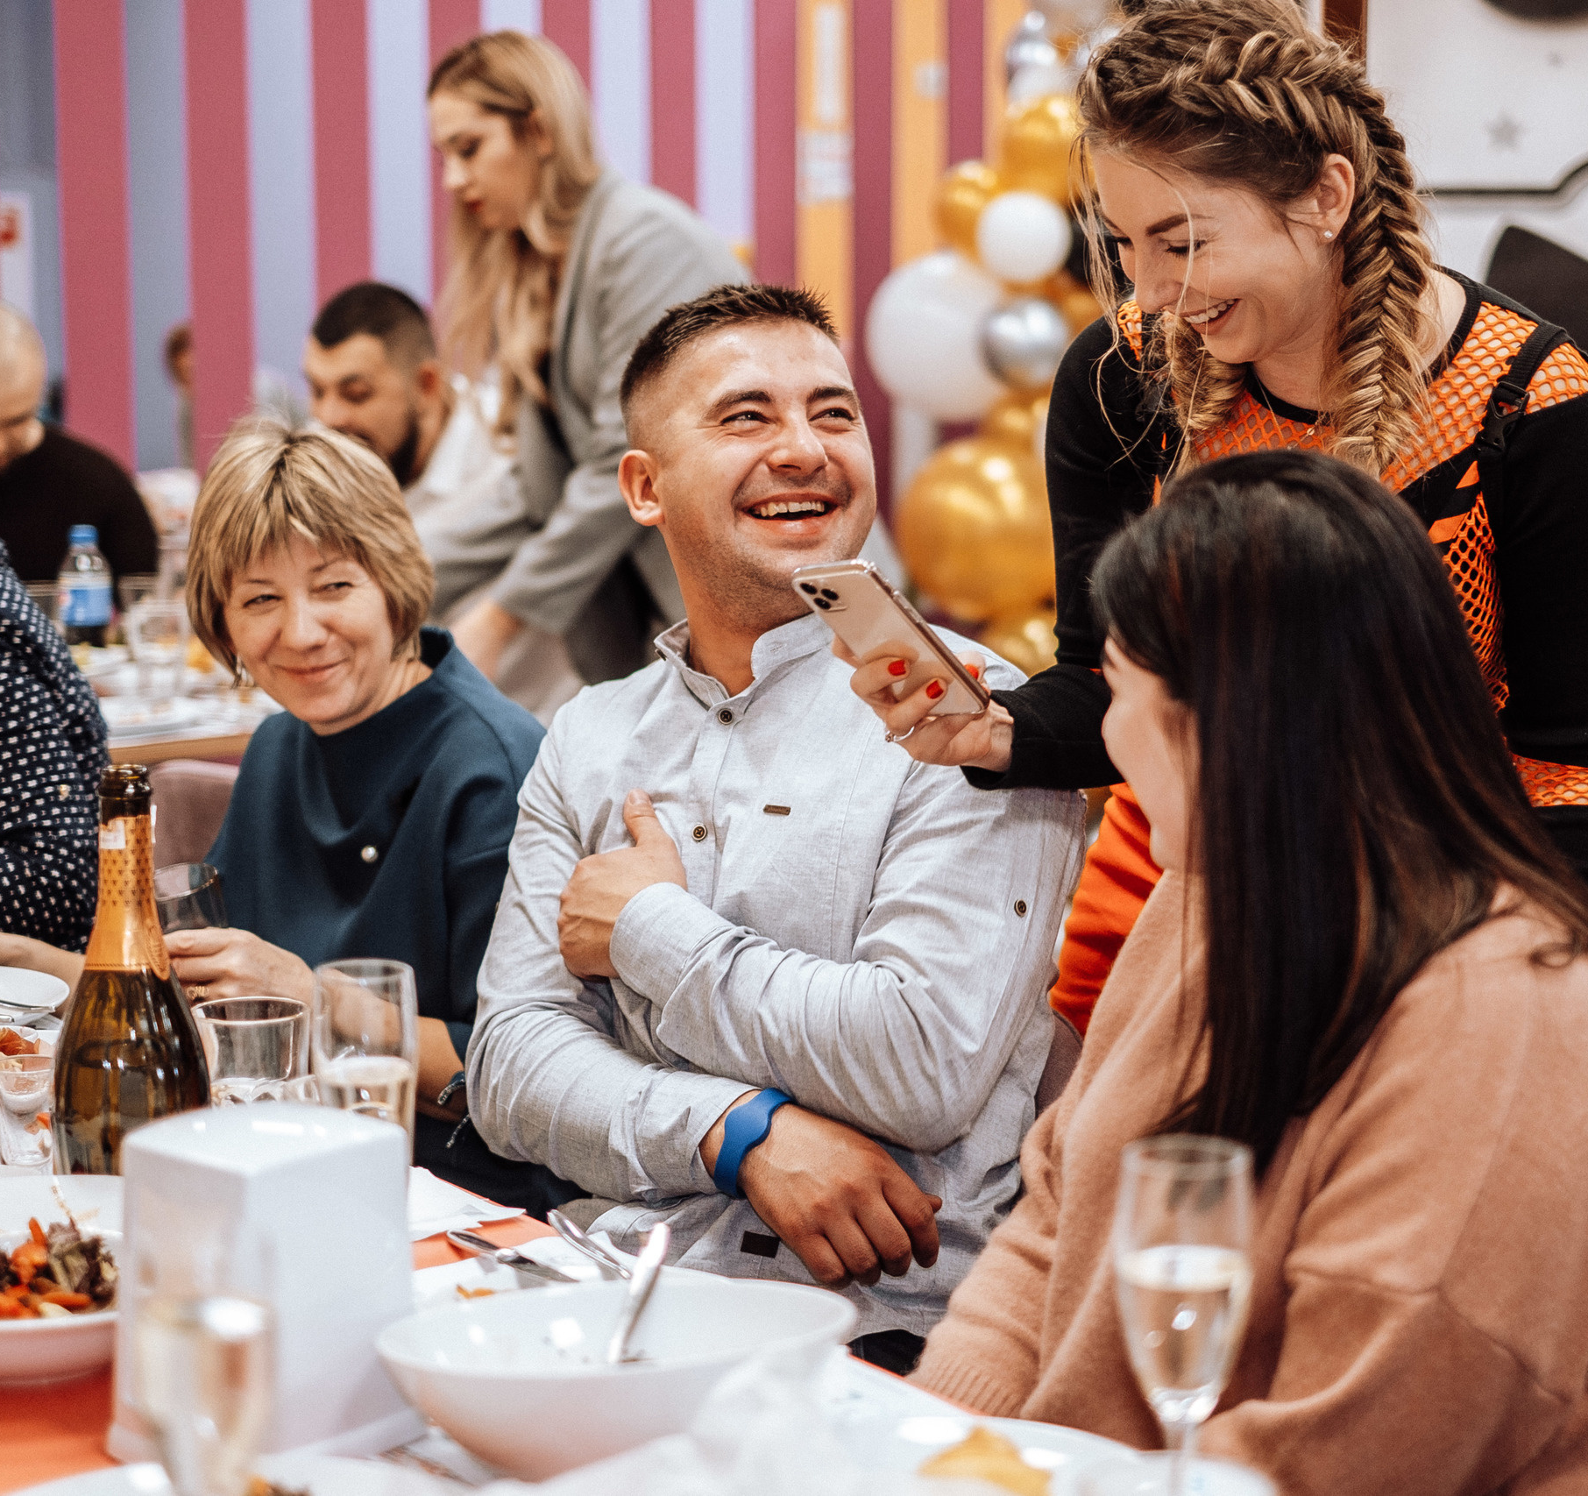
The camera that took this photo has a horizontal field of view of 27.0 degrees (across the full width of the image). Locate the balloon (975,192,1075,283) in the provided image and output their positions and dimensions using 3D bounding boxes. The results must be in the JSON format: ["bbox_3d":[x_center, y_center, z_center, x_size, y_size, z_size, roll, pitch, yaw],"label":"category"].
[{"bbox_3d":[0.391,-0.864,5.600,0.160,0.165,0.160,0,8,0],"label":"balloon"}]

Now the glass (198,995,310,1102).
[{"bbox_3d":[-0.371,0.224,2.261,0.081,0.090,0.081,0,8,0],"label":"glass"}]

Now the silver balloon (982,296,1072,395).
[{"bbox_3d":[0.394,-0.683,5.600,0.158,0.163,0.158,0,8,0],"label":"silver balloon"}]

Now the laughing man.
[{"bbox_3d":[-0.060,0.361,2.259,0.520,1.346,0.750,4,9,30],"label":"laughing man"}]

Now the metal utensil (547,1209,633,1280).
[{"bbox_3d":[-0.098,0.295,1.872,0.025,0.020,0.195,-5,15,-28],"label":"metal utensil"}]

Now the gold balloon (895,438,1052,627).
[{"bbox_3d":[0.328,-0.371,5.600,0.306,0.318,0.306,0,8,0],"label":"gold balloon"}]

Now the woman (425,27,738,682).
[{"bbox_3d":[-0.235,-0.022,3.983,0.480,1.640,0.450,-4,9,-30],"label":"woman"}]

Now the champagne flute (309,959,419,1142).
[{"bbox_3d":[-0.247,0.225,1.918,0.057,0.197,0.057,0,8,0],"label":"champagne flute"}]

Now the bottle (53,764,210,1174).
[{"bbox_3d":[-0.384,0.165,1.914,0.090,0.305,0.090,0,8,0],"label":"bottle"}]

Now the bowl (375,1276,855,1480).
[{"bbox_3d":[-0.085,0.319,1.658,0.245,0.082,0.200,-2,8,-17],"label":"bowl"}]

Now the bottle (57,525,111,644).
[{"bbox_3d":[-0.954,-0.181,4.455,0.068,0.237,0.068,0,8,0],"label":"bottle"}]

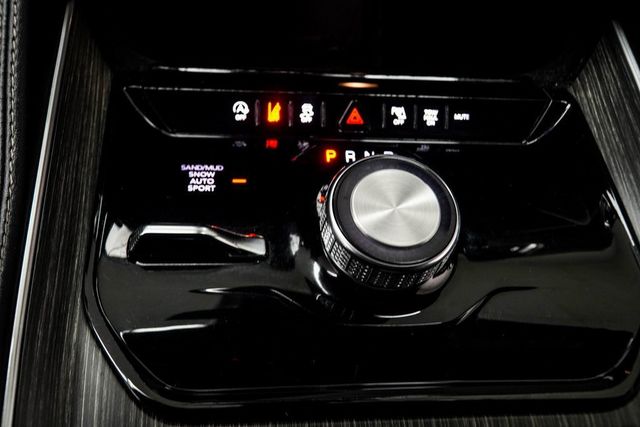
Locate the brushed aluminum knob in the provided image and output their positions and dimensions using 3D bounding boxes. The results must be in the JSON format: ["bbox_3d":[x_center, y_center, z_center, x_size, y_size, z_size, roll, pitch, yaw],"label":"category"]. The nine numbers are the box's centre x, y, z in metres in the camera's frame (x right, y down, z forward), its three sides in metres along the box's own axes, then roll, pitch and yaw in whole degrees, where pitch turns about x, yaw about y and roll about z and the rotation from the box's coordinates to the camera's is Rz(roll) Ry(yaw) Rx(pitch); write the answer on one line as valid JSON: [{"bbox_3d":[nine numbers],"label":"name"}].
[{"bbox_3d":[0.033,0.003,0.273,0.062,0.022,0.062,3,59,-3],"label":"brushed aluminum knob"}]

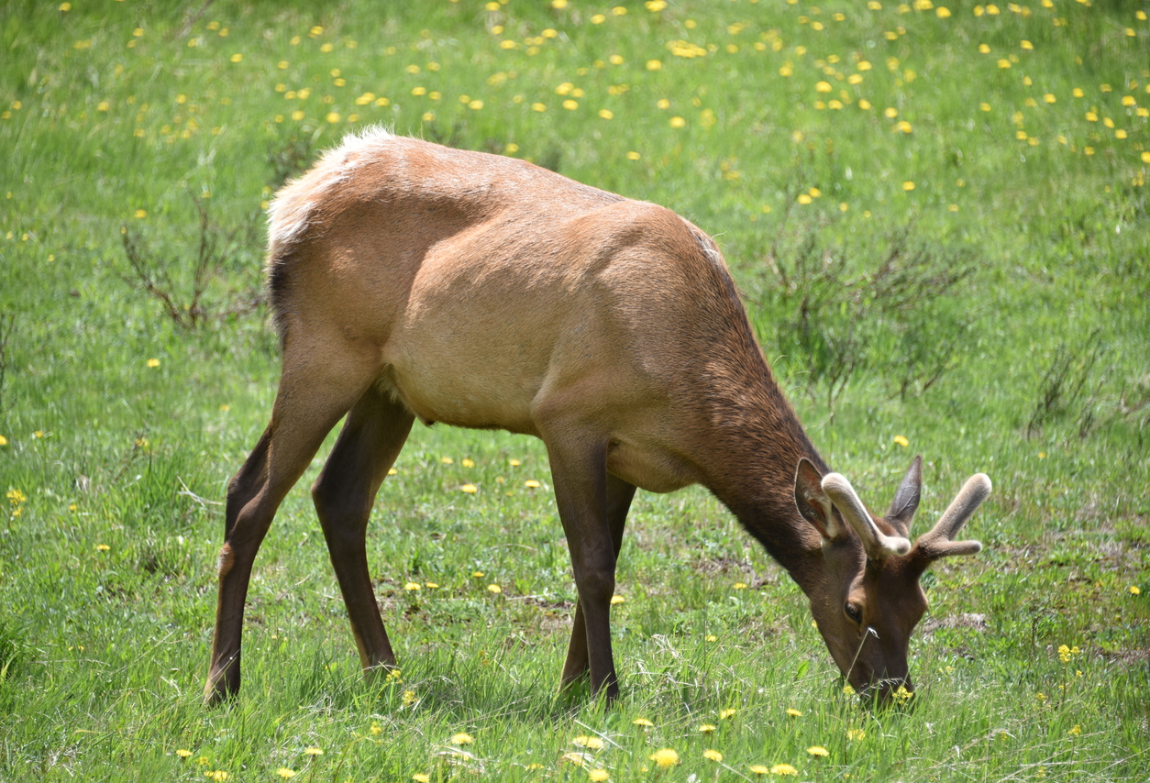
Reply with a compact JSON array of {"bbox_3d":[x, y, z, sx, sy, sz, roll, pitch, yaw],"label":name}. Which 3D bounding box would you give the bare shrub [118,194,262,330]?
[{"bbox_3d":[-1.129,-0.377,20.200,0.430,0.370,0.380,0,7,0],"label":"bare shrub"}]

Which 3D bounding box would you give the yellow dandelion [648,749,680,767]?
[{"bbox_3d":[0.184,0.755,14.100,0.052,0.034,0.048,0,7,0],"label":"yellow dandelion"}]

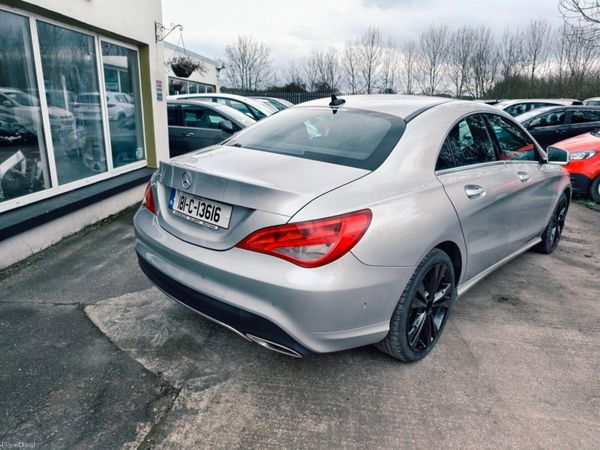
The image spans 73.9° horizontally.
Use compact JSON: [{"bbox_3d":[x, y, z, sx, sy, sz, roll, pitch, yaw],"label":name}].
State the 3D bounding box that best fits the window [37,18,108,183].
[{"bbox_3d":[-2.304,-1.218,4.133,0.070,1.460,0.920,4,16,4],"label":"window"}]

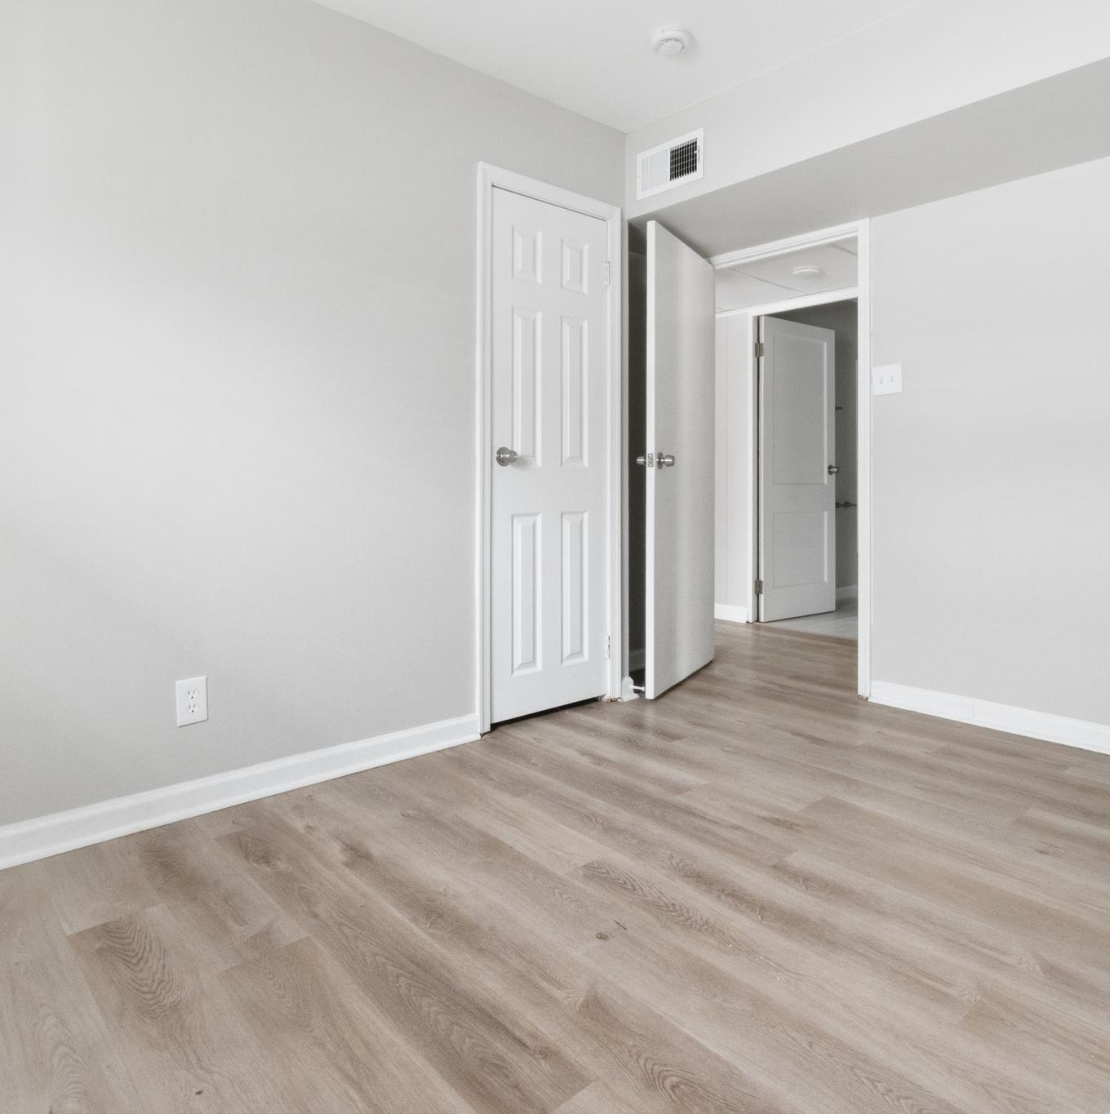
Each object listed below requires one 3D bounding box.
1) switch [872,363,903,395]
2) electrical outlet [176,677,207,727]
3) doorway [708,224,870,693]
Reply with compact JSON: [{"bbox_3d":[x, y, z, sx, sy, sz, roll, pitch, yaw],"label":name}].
[{"bbox_3d":[1.403,-0.748,2.937,0.012,0.118,0.120,-4,6,-40],"label":"switch"},{"bbox_3d":[-1.032,0.411,1.980,0.080,0.125,0.012,-4,6,-40],"label":"electrical outlet"},{"bbox_3d":[1.081,-0.421,3.302,0.130,2.060,0.860,-4,6,-40],"label":"doorway"}]

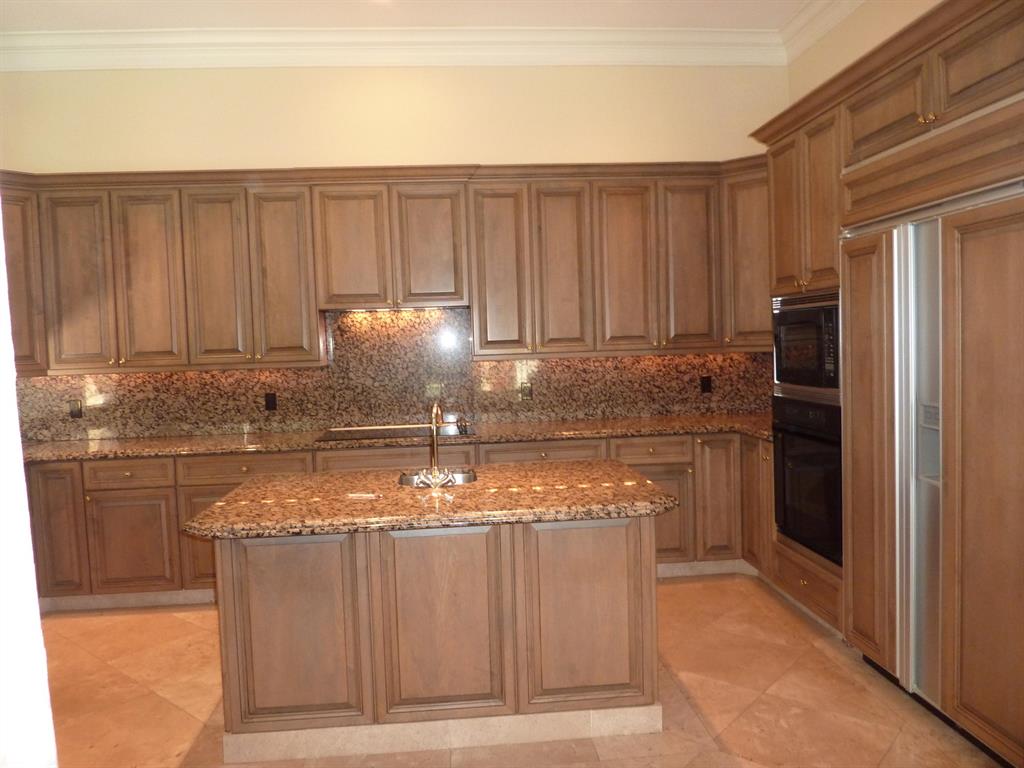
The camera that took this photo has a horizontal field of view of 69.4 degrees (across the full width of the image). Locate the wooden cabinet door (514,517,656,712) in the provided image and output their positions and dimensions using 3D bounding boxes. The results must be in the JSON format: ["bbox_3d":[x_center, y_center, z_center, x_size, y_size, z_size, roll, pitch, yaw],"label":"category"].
[{"bbox_3d":[0.267,0.805,2.671,0.518,0.740,0.030,-2,3,-4],"label":"wooden cabinet door"}]

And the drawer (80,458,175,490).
[{"bbox_3d":[-2.117,0.499,4.119,0.487,0.169,0.030,-2,3,-4],"label":"drawer"}]

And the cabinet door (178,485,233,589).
[{"bbox_3d":[-1.671,0.855,4.146,0.366,0.582,0.022,-2,3,-4],"label":"cabinet door"}]

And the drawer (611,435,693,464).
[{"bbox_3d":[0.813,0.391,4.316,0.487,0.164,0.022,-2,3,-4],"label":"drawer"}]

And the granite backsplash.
[{"bbox_3d":[-0.679,-0.100,4.778,5.093,0.750,0.020,-2,3,-4],"label":"granite backsplash"}]

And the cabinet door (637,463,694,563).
[{"bbox_3d":[0.827,0.767,4.339,0.491,0.583,0.022,-2,3,-4],"label":"cabinet door"}]

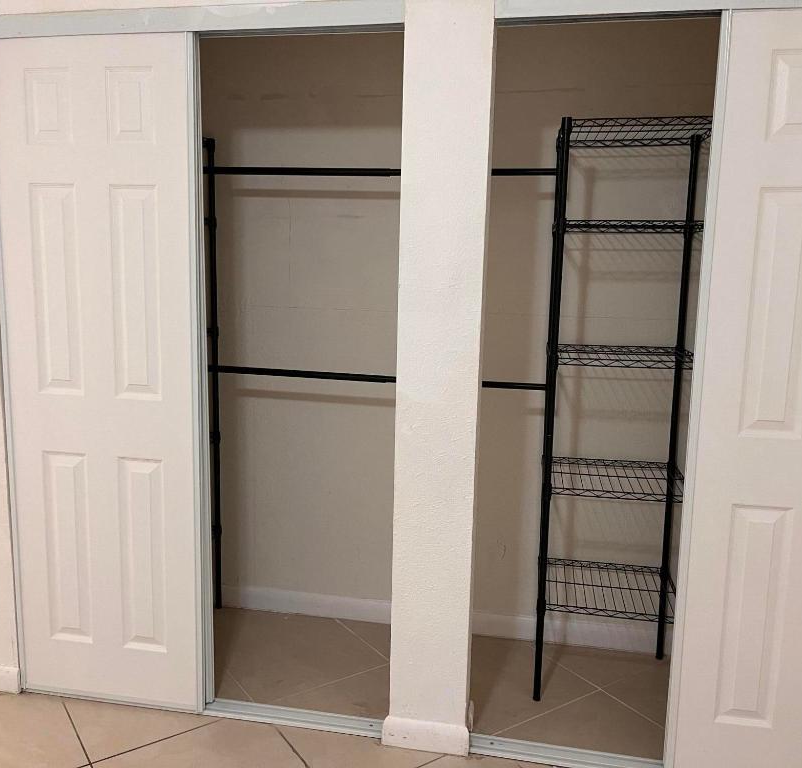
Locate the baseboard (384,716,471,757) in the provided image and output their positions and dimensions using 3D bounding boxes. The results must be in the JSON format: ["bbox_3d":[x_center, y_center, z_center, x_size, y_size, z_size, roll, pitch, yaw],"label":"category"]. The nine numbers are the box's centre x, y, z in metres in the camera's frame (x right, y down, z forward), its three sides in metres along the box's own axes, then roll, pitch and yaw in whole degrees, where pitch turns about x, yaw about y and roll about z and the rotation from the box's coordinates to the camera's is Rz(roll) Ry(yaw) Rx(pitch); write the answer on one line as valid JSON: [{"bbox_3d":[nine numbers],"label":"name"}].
[{"bbox_3d":[0.073,1.017,2.232,0.250,0.086,0.025,3,8,11],"label":"baseboard"}]

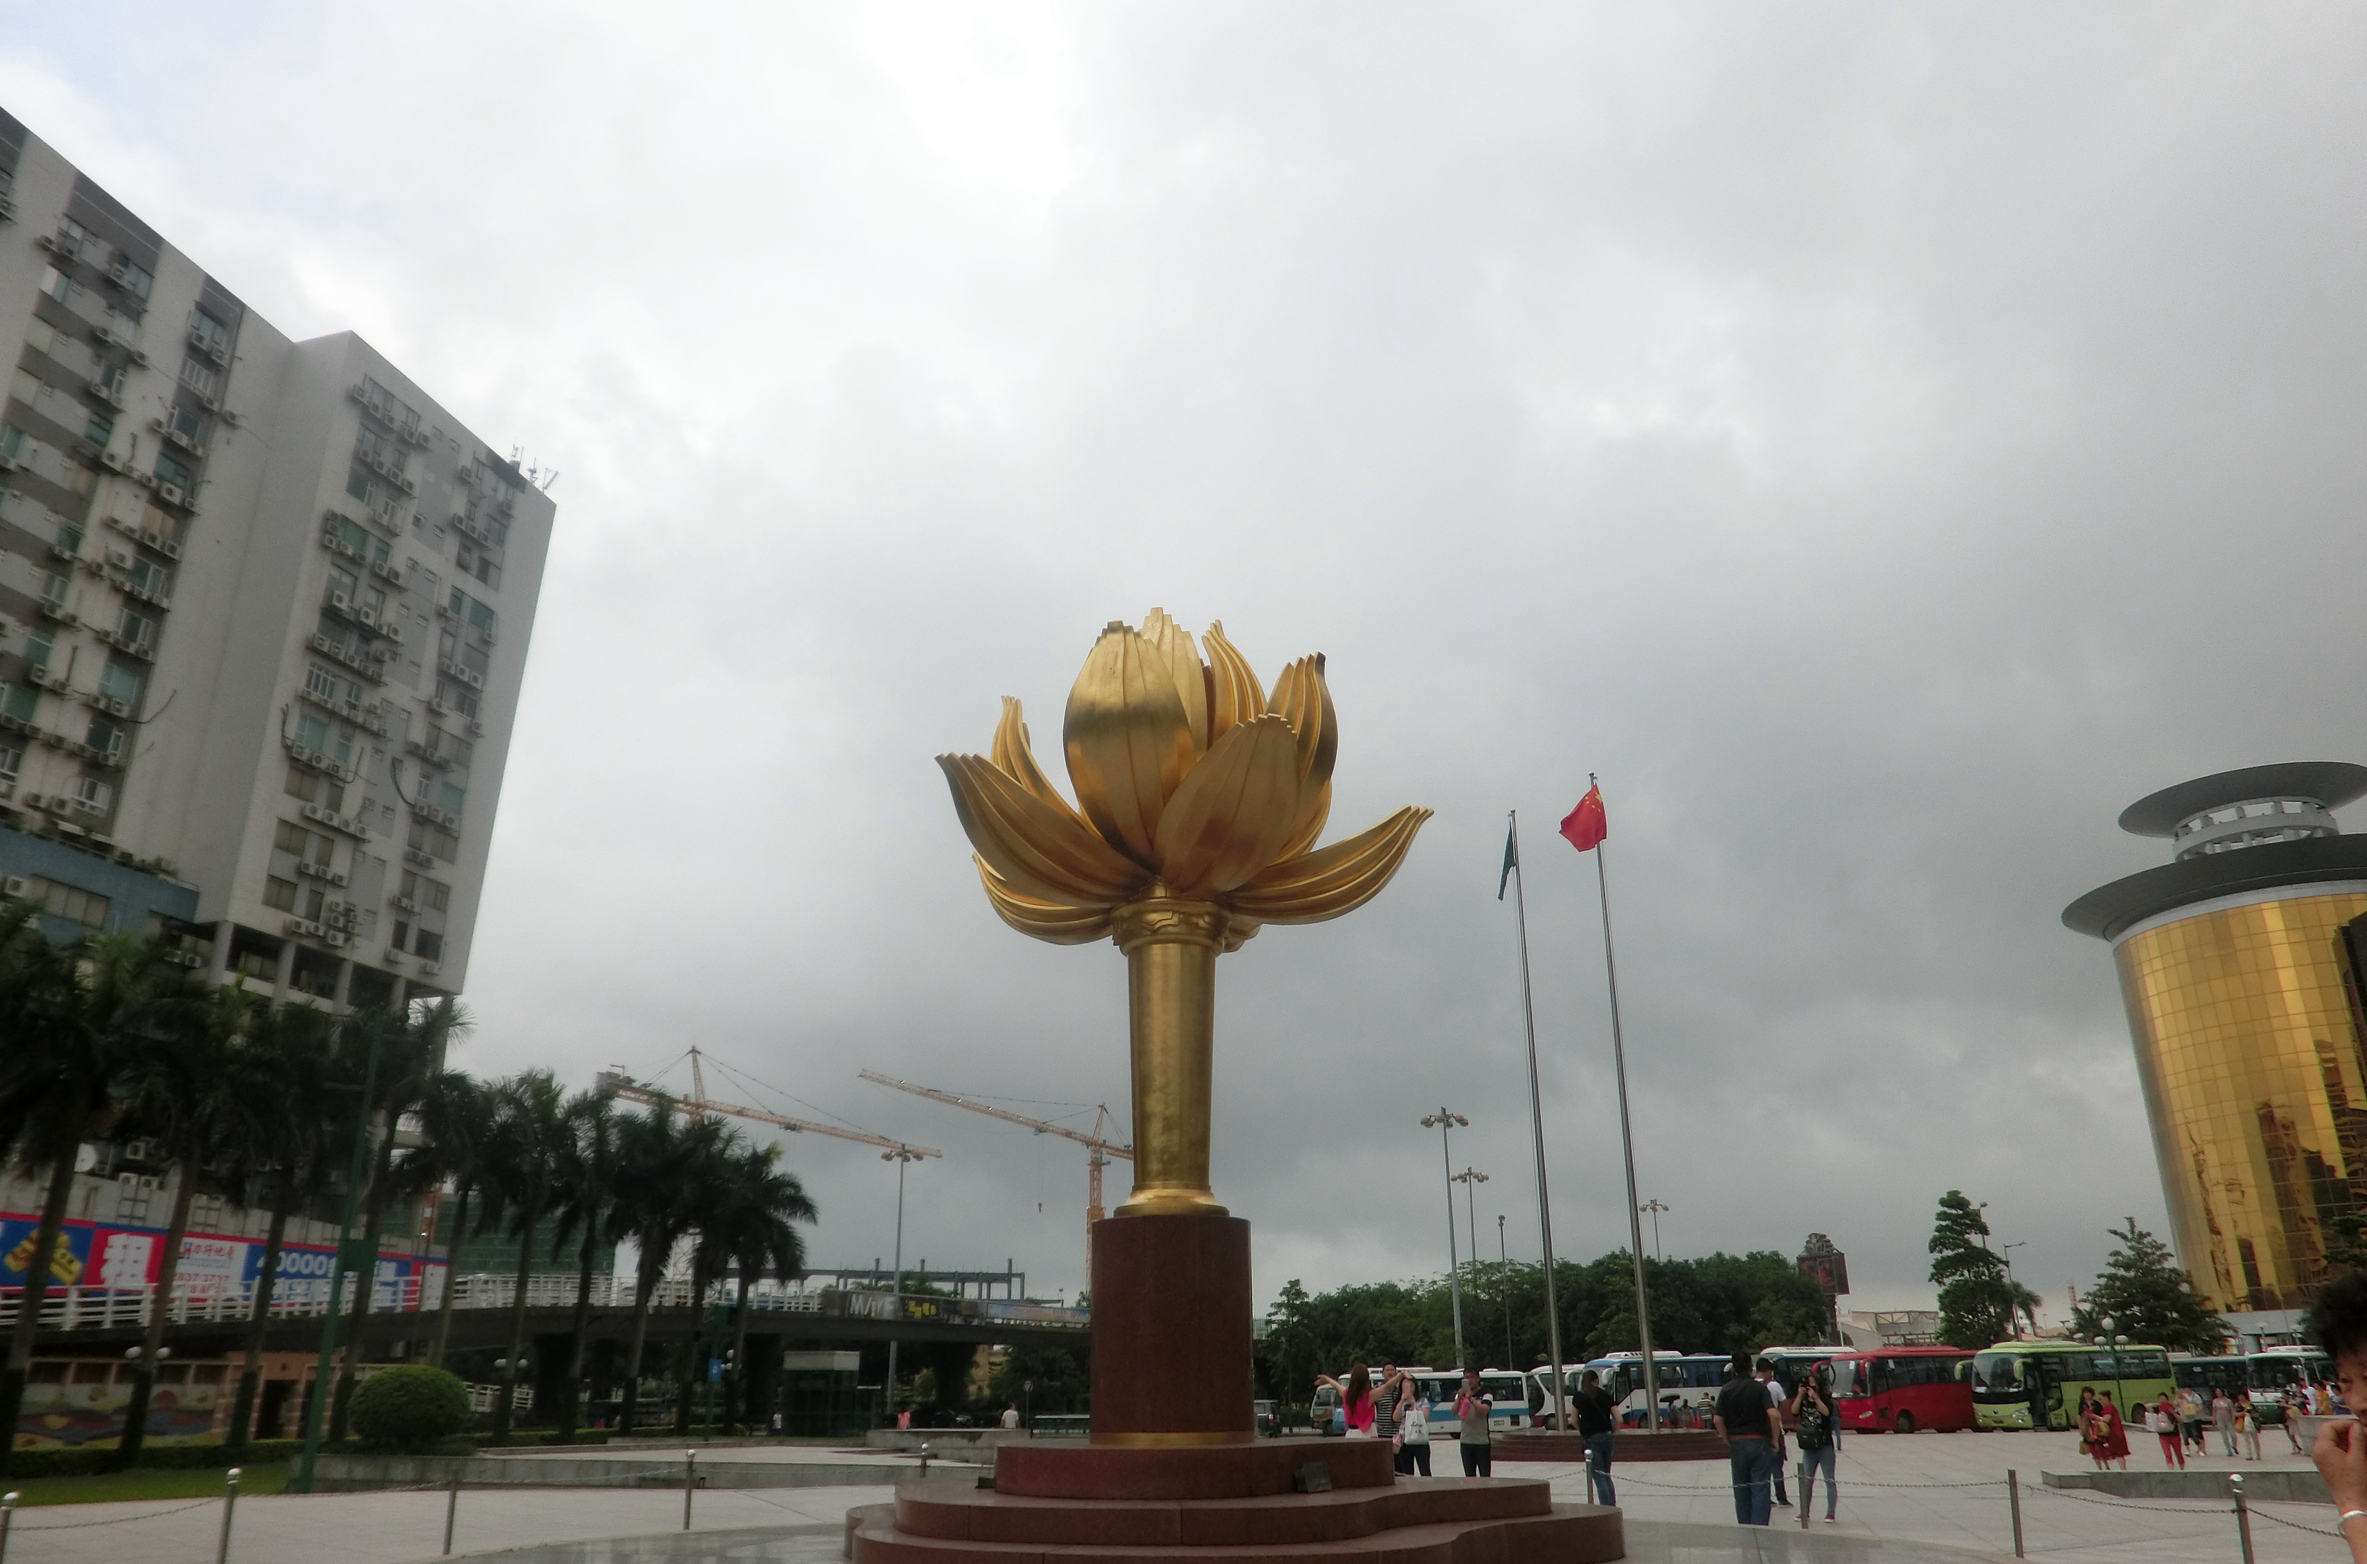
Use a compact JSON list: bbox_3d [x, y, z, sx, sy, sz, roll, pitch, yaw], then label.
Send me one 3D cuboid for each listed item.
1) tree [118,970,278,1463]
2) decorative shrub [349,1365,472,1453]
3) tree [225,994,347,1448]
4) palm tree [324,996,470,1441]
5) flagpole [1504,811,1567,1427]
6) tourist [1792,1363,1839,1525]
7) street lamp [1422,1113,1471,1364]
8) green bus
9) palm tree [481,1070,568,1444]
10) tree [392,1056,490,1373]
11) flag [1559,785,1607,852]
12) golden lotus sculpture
[{"bbox_3d":[-23.571,10.078,38.674,4.200,10.830,4.200,-1,-21,0],"label":"tree"},{"bbox_3d":[-13.994,11.254,29.459,2.250,1.505,2.150,0,-20,0],"label":"decorative shrub"},{"bbox_3d":[-25.980,11.959,44.702,3.700,11.966,3.700,0,-20,0],"label":"tree"},{"bbox_3d":[-21.578,11.546,43.830,4.200,11.680,4.200,-1,-21,0],"label":"palm tree"},{"bbox_3d":[8.922,8.118,41.788,0.220,15.680,0.220,-1,-21,0],"label":"flagpole"},{"bbox_3d":[7.124,7.466,18.536,0.550,1.570,0.450,-7,-21,16],"label":"tourist"},{"bbox_3d":[11.599,20.733,70.149,2.050,13.315,2.050,0,-20,0],"label":"street lamp"},{"bbox_3d":[38.400,26.118,70.846,10.092,3.300,2.480,12,-24,-29],"label":"green bus"},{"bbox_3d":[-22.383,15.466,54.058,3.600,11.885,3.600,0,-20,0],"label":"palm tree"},{"bbox_3d":[-20.575,13.088,46.104,4.000,10.380,4.000,-1,-21,0],"label":"tree"},{"bbox_3d":[10.821,0.995,44.460,1.300,1.960,0.700,-1,-21,0],"label":"flag"},{"bbox_3d":[-0.053,0.796,11.880,3.600,4.650,3.600,-1,-21,0],"label":"golden lotus sculpture"}]

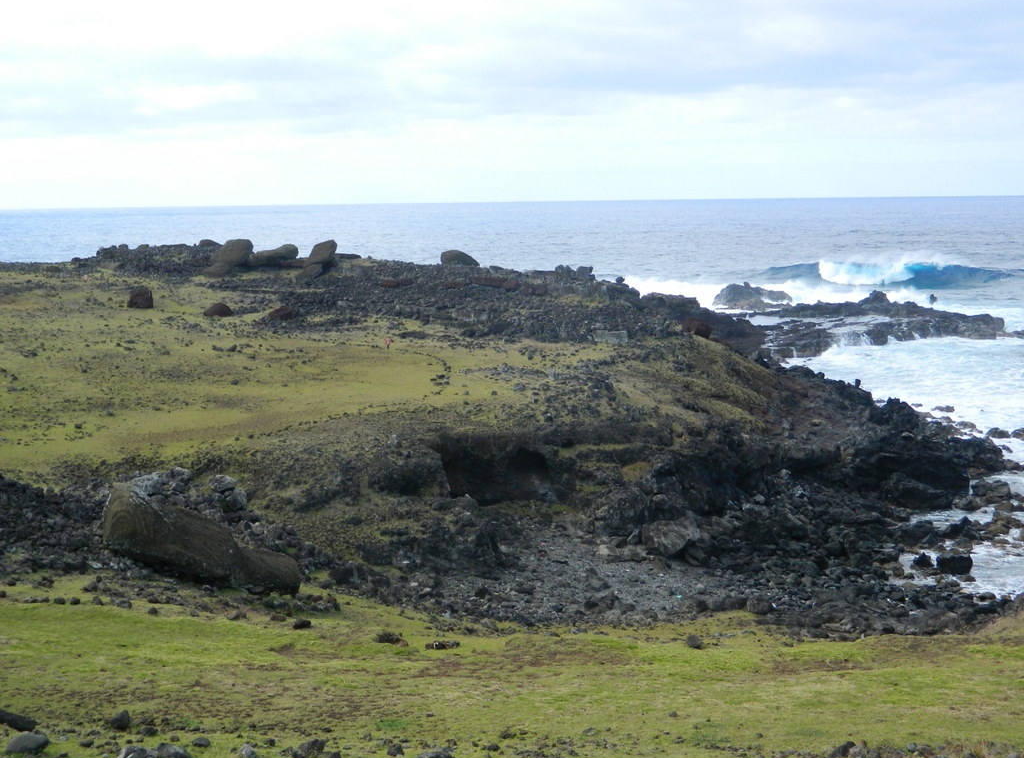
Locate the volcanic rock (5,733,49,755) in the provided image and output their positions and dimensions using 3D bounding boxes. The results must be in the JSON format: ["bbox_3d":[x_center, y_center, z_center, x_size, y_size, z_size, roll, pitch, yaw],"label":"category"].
[{"bbox_3d":[-6.496,4.875,22.584,0.603,0.271,0.452,-3,6,-17],"label":"volcanic rock"}]

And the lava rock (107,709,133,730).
[{"bbox_3d":[-5.561,4.831,23.890,0.340,0.268,0.272,-2,6,-14],"label":"lava rock"}]

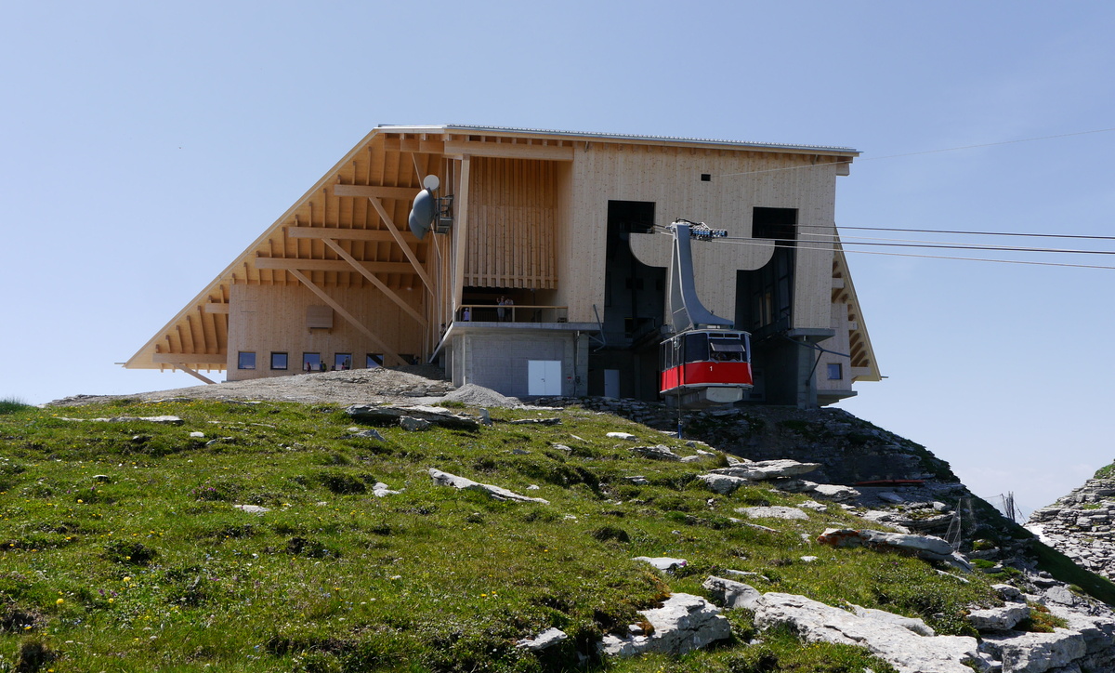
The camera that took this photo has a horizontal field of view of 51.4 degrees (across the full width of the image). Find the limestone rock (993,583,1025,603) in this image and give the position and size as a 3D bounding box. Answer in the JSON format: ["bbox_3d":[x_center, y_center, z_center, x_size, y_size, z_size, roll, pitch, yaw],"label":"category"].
[{"bbox_3d":[3.737,2.120,9.605,0.252,0.159,0.208,-4,-10,20],"label":"limestone rock"}]

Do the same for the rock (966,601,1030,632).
[{"bbox_3d":[3.112,1.977,8.185,0.426,0.208,0.329,-4,-10,20],"label":"rock"}]

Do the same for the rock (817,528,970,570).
[{"bbox_3d":[3.139,1.984,10.837,1.368,0.336,0.592,-3,-10,16],"label":"rock"}]

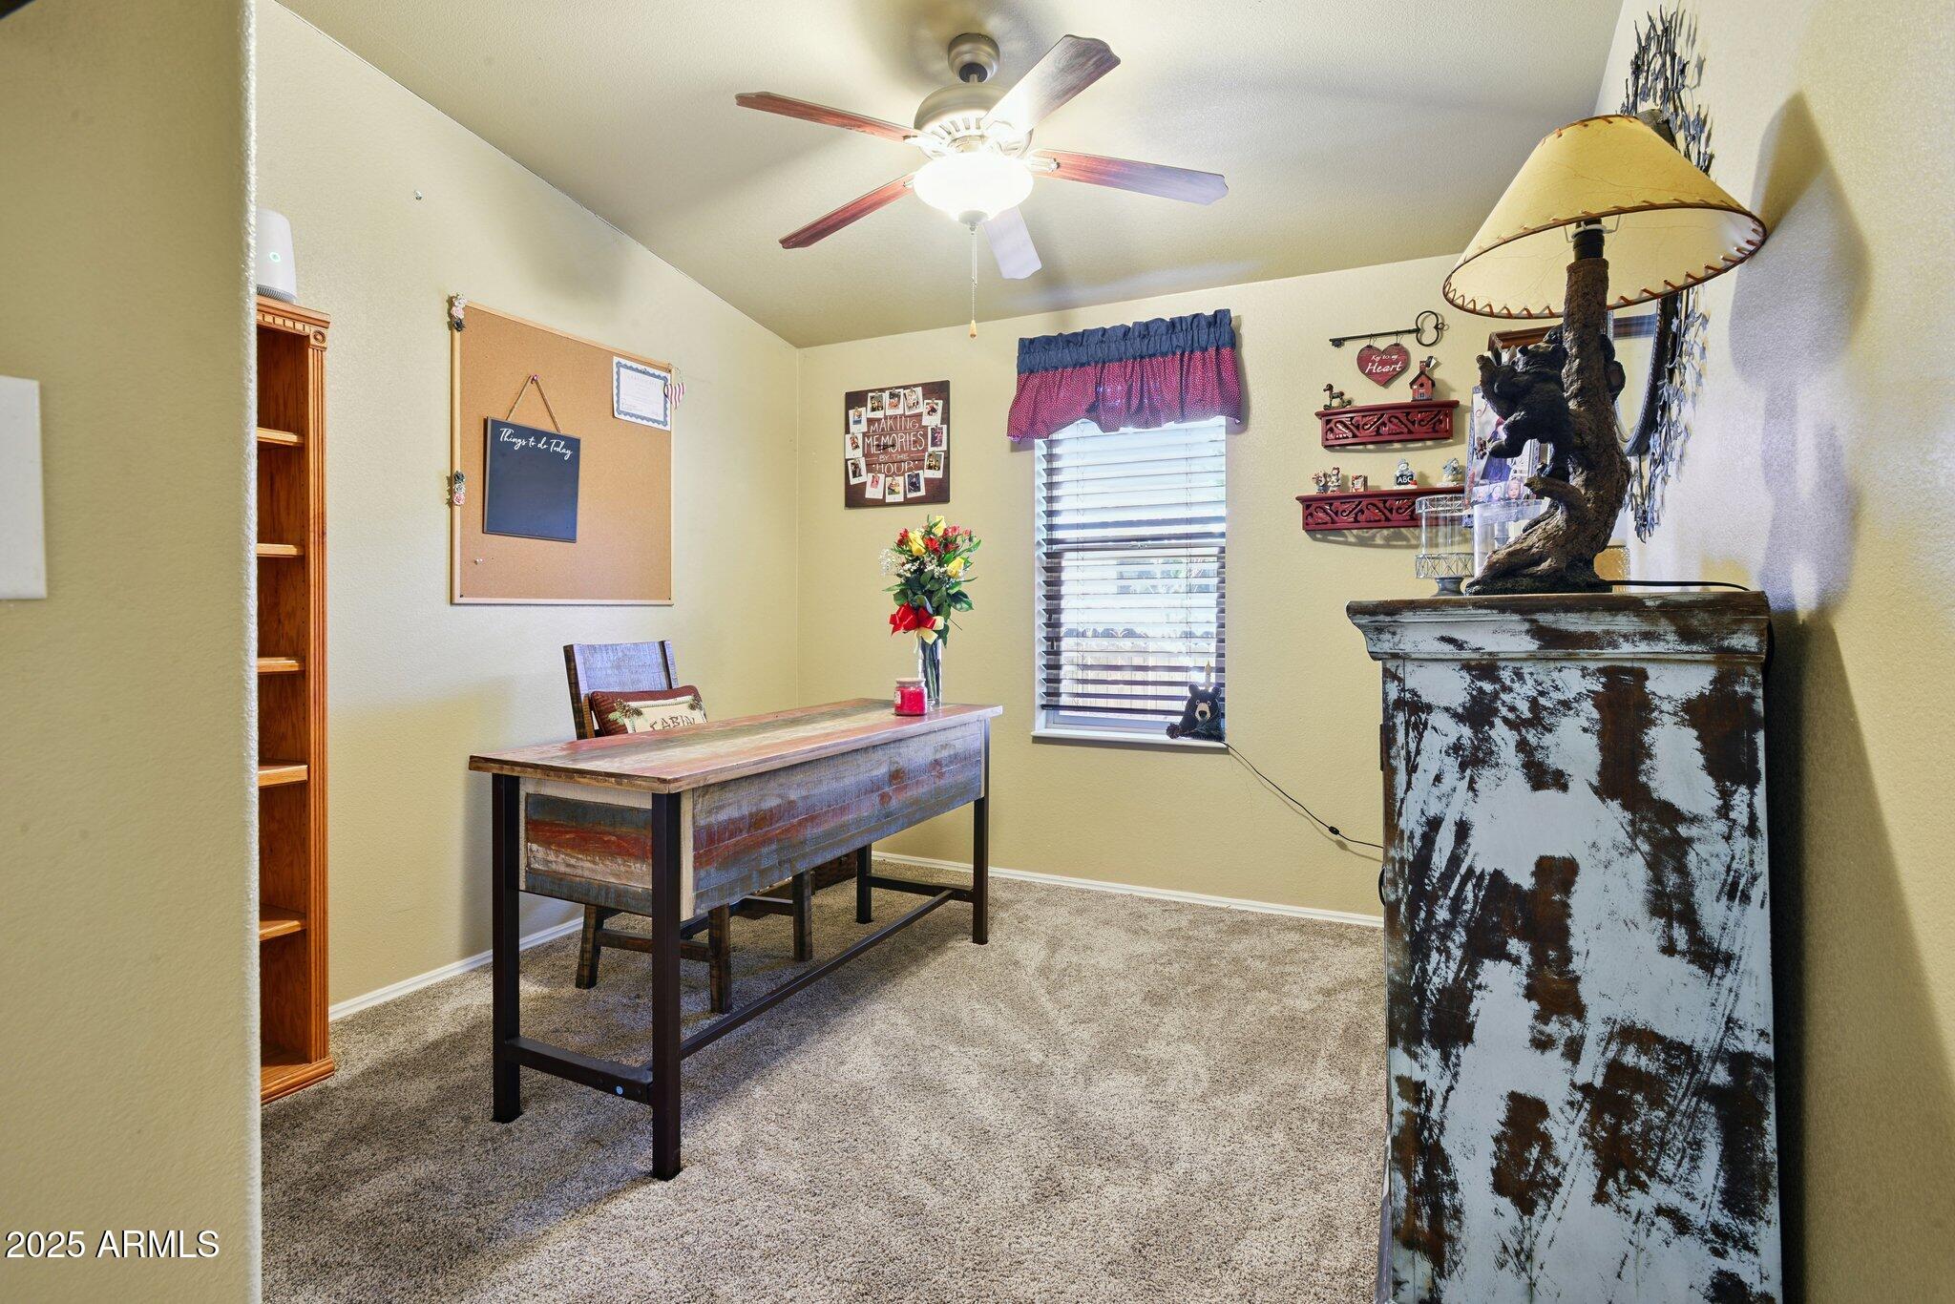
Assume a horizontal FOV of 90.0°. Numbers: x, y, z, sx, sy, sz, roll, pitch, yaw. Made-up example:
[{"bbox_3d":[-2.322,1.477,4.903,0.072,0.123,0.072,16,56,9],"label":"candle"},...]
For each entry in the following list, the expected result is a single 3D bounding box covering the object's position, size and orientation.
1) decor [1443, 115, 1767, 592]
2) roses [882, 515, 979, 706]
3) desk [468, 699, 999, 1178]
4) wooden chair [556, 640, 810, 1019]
[{"bbox_3d":[0.812,-0.370,1.296,0.355,0.598,0.355,1,3,28],"label":"decor"},{"bbox_3d":[-0.145,-0.125,3.083,0.305,0.610,0.280,0,3,0],"label":"roses"},{"bbox_3d":[-0.496,0.592,2.652,0.549,0.783,1.530,1,3,25],"label":"desk"},{"bbox_3d":[-0.844,0.472,2.935,0.565,0.995,0.455,1,3,22],"label":"wooden chair"}]

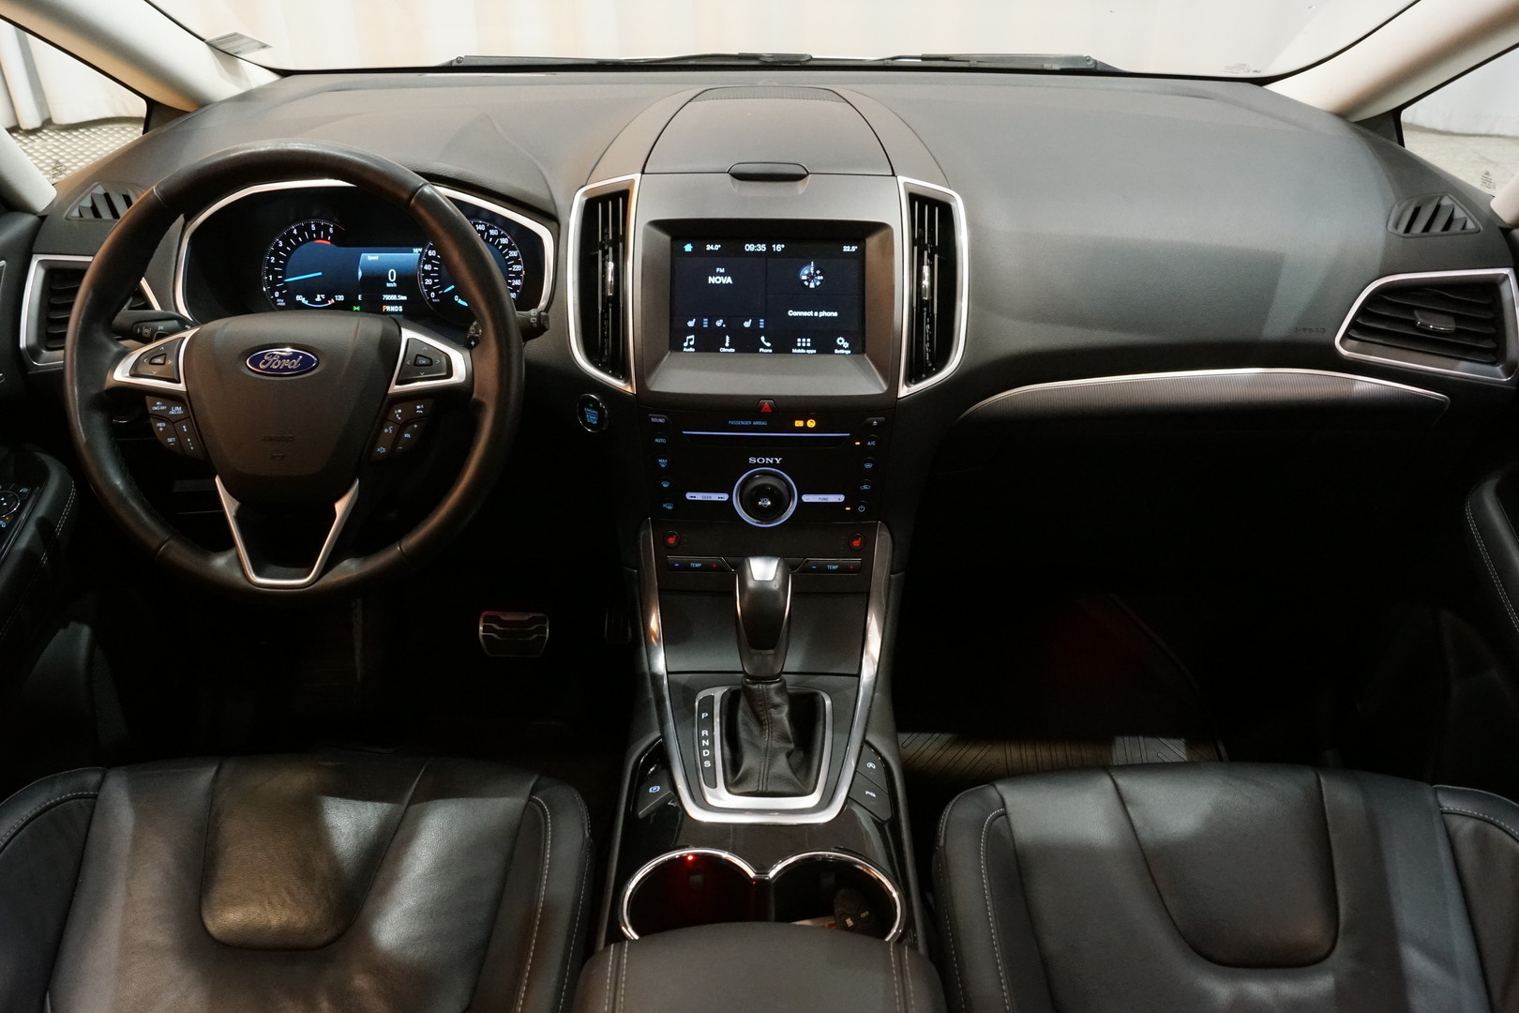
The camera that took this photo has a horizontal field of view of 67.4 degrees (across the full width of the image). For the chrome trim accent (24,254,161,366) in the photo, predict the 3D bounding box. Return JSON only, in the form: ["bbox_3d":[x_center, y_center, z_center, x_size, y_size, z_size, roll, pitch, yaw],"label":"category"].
[{"bbox_3d":[-0.605,-0.179,1.045,0.137,0.107,0.035,-2,13,-4],"label":"chrome trim accent"}]

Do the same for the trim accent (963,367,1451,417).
[{"bbox_3d":[0.415,-0.104,1.055,0.450,0.050,0.045,0,17,0],"label":"trim accent"}]

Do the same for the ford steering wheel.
[{"bbox_3d":[-0.377,-0.114,0.943,0.372,0.370,0.100,0,2,0],"label":"ford steering wheel"}]

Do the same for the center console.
[{"bbox_3d":[0.005,-0.029,0.932,0.355,0.490,0.920,0,27,0],"label":"center console"}]

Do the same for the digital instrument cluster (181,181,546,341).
[{"bbox_3d":[-0.371,-0.235,1.085,0.345,0.145,0.060,1,7,0],"label":"digital instrument cluster"}]

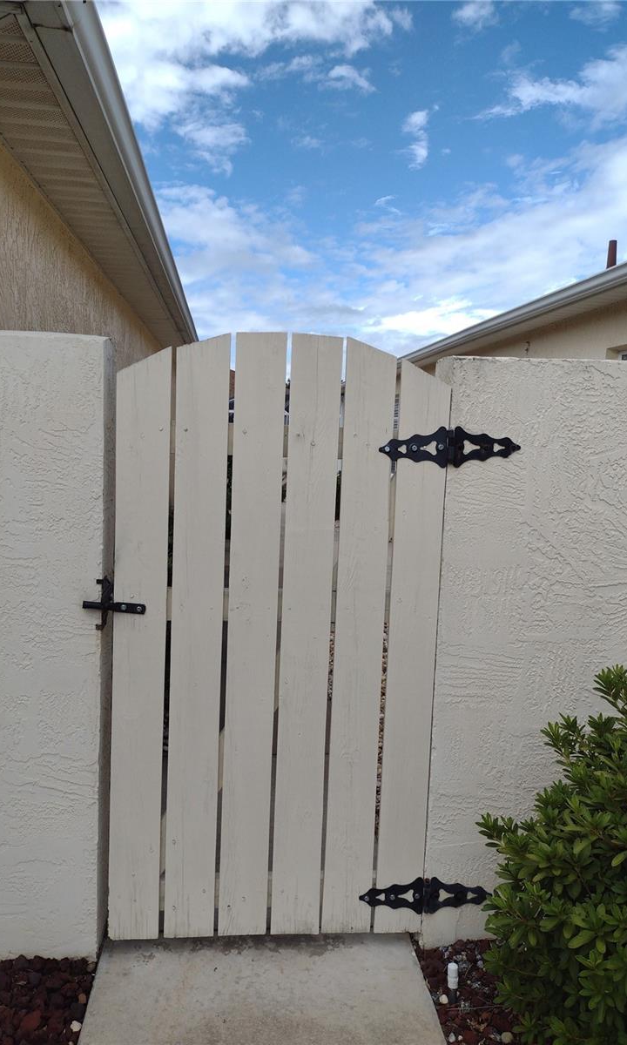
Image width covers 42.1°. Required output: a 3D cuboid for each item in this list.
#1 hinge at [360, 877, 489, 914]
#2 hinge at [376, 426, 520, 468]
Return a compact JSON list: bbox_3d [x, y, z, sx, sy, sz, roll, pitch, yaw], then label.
[{"bbox_3d":[0.332,1.098,2.397,0.399,0.116,0.022,1,6,-6],"label":"hinge"},{"bbox_3d":[0.381,-0.208,2.263,0.402,0.115,0.022,-2,6,-5],"label":"hinge"}]

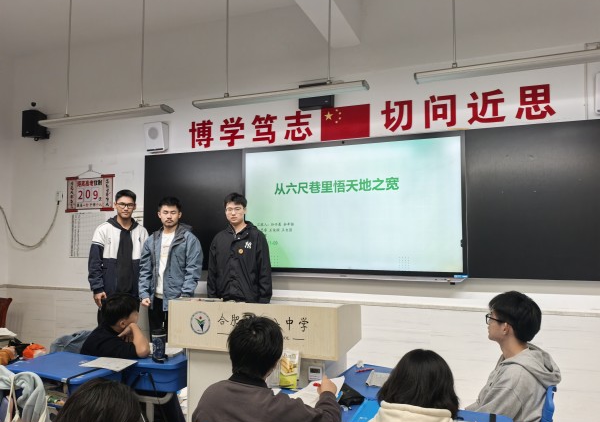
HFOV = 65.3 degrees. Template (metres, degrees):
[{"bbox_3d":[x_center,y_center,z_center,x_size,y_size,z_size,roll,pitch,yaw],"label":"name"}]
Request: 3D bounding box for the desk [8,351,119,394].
[{"bbox_3d":[-1.349,1.280,2.706,0.610,0.760,0.400,-2,-4,30],"label":"desk"}]

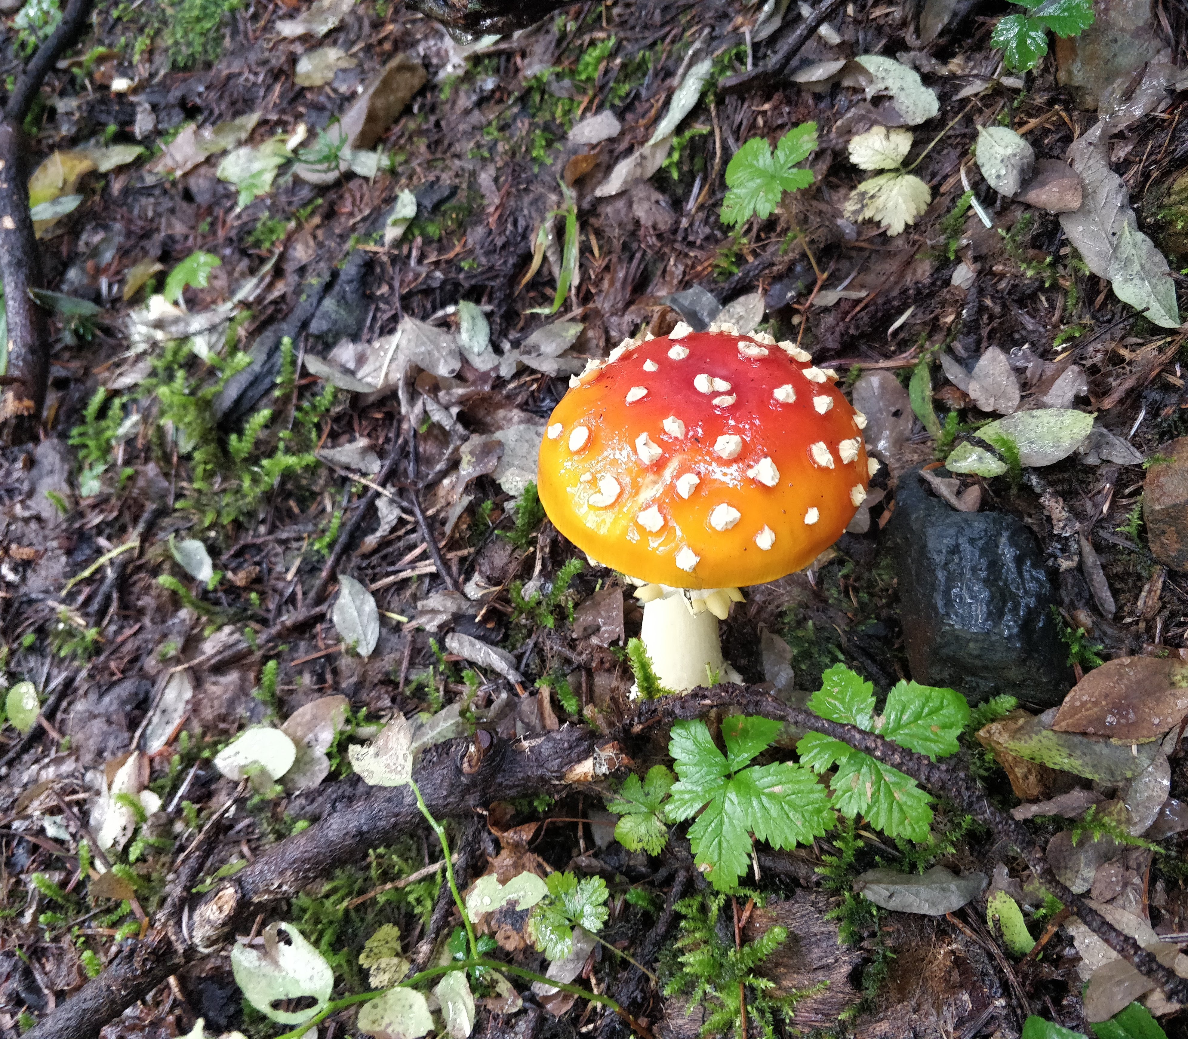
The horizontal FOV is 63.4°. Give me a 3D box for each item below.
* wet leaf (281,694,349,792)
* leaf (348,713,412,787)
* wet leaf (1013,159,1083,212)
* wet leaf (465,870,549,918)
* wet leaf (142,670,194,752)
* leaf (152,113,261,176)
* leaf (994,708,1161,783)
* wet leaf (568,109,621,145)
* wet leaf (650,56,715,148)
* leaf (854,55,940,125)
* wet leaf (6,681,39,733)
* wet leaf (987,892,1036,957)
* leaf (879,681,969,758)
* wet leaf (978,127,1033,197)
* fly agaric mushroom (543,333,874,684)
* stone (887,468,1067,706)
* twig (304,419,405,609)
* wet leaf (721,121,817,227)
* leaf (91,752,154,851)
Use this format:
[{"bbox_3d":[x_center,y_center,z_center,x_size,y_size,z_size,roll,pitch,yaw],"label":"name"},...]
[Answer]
[{"bbox_3d":[-0.125,0.101,0.432,0.026,0.008,0.045,13,70,18],"label":"wet leaf"},{"bbox_3d":[-0.072,0.083,0.337,0.023,0.010,0.024,-42,76,-9],"label":"leaf"},{"bbox_3d":[0.294,-0.214,0.623,0.052,0.010,0.037,-18,59,-11],"label":"wet leaf"},{"bbox_3d":[-0.034,0.149,0.381,0.035,0.010,0.014,-14,64,6],"label":"wet leaf"},{"bbox_3d":[-0.193,0.086,0.431,0.011,0.009,0.036,5,57,3],"label":"wet leaf"},{"bbox_3d":[-0.248,-0.239,0.614,0.078,0.010,0.036,-26,63,0],"label":"leaf"},{"bbox_3d":[0.181,0.082,0.360,0.060,0.012,0.028,14,64,9],"label":"leaf"},{"bbox_3d":[0.001,-0.231,0.567,0.032,0.007,0.021,-25,62,-12],"label":"wet leaf"},{"bbox_3d":[0.046,-0.213,0.487,0.012,0.008,0.068,26,70,15],"label":"wet leaf"},{"bbox_3d":[0.213,-0.307,0.683,0.042,0.014,0.079,-27,61,-16],"label":"leaf"},{"bbox_3d":[-0.254,0.084,0.427,0.013,0.007,0.024,-12,58,-8],"label":"wet leaf"},{"bbox_3d":[0.150,0.145,0.345,0.010,0.008,0.022,-21,63,3],"label":"wet leaf"},{"bbox_3d":[0.126,0.076,0.366,0.039,0.008,0.031,-23,69,-9],"label":"leaf"},{"bbox_3d":[0.229,-0.201,0.534,0.030,0.009,0.053,-11,65,-3],"label":"wet leaf"},{"bbox_3d":[0.040,0.015,0.380,0.120,0.182,0.120,0,45,0],"label":"fly agaric mushroom"},{"bbox_3d":[0.155,0.029,0.392,0.055,0.060,0.070,12,49,12],"label":"stone"},{"bbox_3d":[-0.119,-0.003,0.478,0.007,0.007,0.106,16,71,19],"label":"twig"},{"bbox_3d":[0.109,-0.216,0.601,0.062,0.015,0.067,-6,70,1],"label":"wet leaf"},{"bbox_3d":[-0.215,0.129,0.438,0.024,0.010,0.044,0,66,13],"label":"leaf"}]

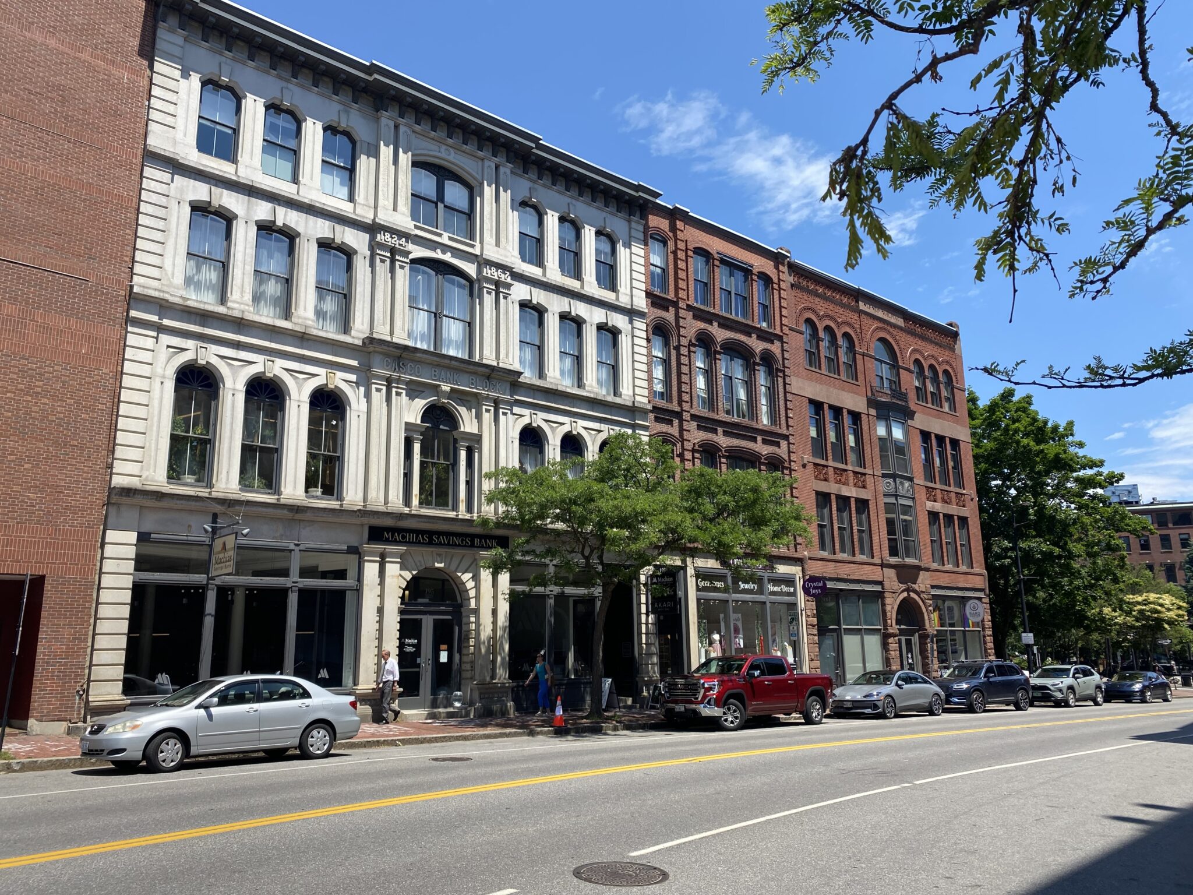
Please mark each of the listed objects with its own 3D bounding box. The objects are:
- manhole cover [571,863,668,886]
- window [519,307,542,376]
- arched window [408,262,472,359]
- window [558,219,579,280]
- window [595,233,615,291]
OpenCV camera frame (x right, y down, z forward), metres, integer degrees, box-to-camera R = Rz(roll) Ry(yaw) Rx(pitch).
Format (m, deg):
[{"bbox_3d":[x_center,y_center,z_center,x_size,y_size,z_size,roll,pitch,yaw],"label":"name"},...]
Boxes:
[{"bbox_3d":[0.186,3.276,6.837,0.735,0.040,0.735,1,-12,0],"label":"manhole cover"},{"bbox_3d":[-2.134,-3.383,28.392,1.000,2.340,0.250,10,-17,-40],"label":"window"},{"bbox_3d":[-4.596,-4.038,26.305,2.200,2.960,0.200,10,-17,-40],"label":"arched window"},{"bbox_3d":[-1.004,-6.709,30.237,1.000,2.000,0.250,10,-17,-40],"label":"window"},{"bbox_3d":[0.247,-6.434,31.272,1.030,2.220,0.200,10,-17,-40],"label":"window"}]

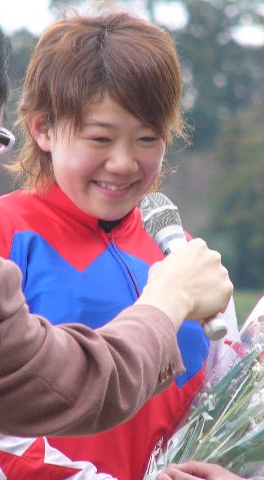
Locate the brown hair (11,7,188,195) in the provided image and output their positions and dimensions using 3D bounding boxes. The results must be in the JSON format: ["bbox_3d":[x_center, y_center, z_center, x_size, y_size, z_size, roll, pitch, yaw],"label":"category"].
[{"bbox_3d":[-0.042,-0.173,7.400,0.200,0.220,0.225,0,15,-22],"label":"brown hair"}]

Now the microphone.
[{"bbox_3d":[0.066,0.032,7.250,0.048,0.218,0.048,-26,-27,0],"label":"microphone"}]

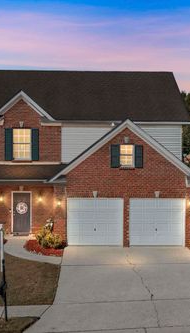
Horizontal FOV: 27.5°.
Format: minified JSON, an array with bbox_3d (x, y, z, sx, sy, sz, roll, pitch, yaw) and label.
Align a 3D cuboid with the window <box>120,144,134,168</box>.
[{"bbox_3d":[1.436,-0.460,17.180,0.660,0.980,0.100,0,0,-1],"label":"window"}]

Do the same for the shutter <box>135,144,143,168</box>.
[{"bbox_3d":[1.966,-0.436,17.100,0.360,1.020,0.050,0,0,-1],"label":"shutter"}]

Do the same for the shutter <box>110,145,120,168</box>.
[{"bbox_3d":[0.905,-0.439,17.070,0.360,1.020,0.050,0,0,-1],"label":"shutter"}]

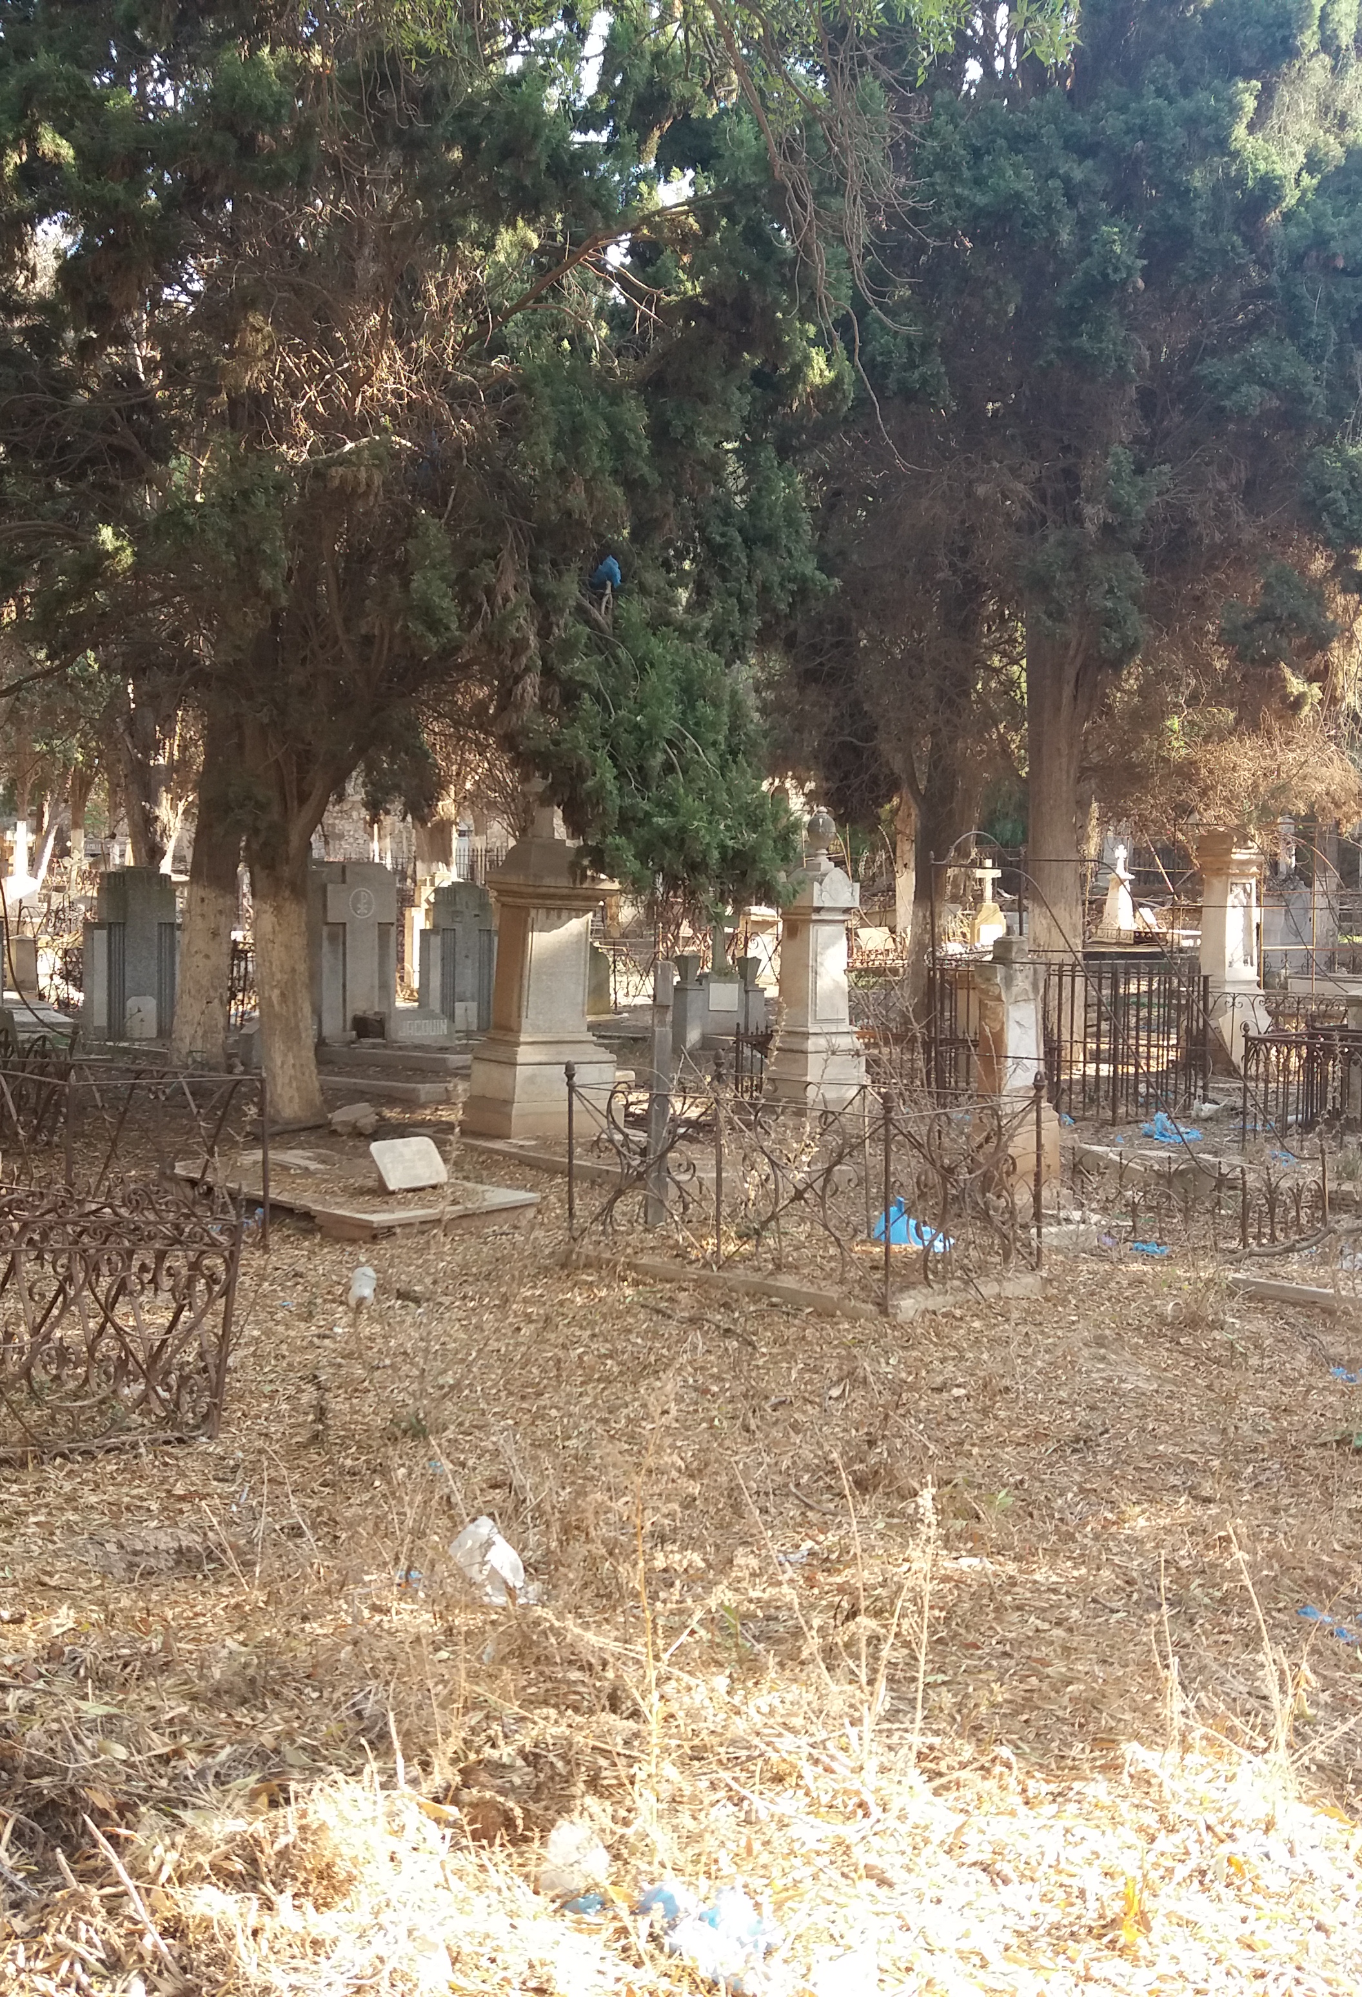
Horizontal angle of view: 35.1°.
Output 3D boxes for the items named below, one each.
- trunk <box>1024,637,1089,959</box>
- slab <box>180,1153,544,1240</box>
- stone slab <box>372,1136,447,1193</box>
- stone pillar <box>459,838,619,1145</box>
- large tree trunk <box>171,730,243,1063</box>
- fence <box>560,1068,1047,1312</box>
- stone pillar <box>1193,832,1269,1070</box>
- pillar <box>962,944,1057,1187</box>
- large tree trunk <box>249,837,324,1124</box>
[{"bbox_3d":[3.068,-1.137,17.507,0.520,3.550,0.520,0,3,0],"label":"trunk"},{"bbox_3d":[-1.815,1.116,11.770,0.970,0.125,2.300,-1,3,-37],"label":"slab"},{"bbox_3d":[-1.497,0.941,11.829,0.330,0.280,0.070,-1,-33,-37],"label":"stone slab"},{"bbox_3d":[-0.896,-0.115,13.499,0.740,1.930,0.740,-2,3,-27],"label":"stone pillar"},{"bbox_3d":[-3.933,-0.823,17.825,0.520,2.850,0.500,0,3,0],"label":"large tree trunk"},{"bbox_3d":[0.542,0.799,10.044,1.070,0.930,2.130,-1,3,-42],"label":"fence"},{"bbox_3d":[5.262,-0.420,20.597,0.500,2.277,0.500,-1,3,-36],"label":"stone pillar"},{"bbox_3d":[1.681,0.366,11.017,0.340,1.270,0.340,-2,3,-30],"label":"pillar"},{"bbox_3d":[-2.875,-0.142,15.707,0.440,2.064,0.440,-1,2,-30],"label":"large tree trunk"}]

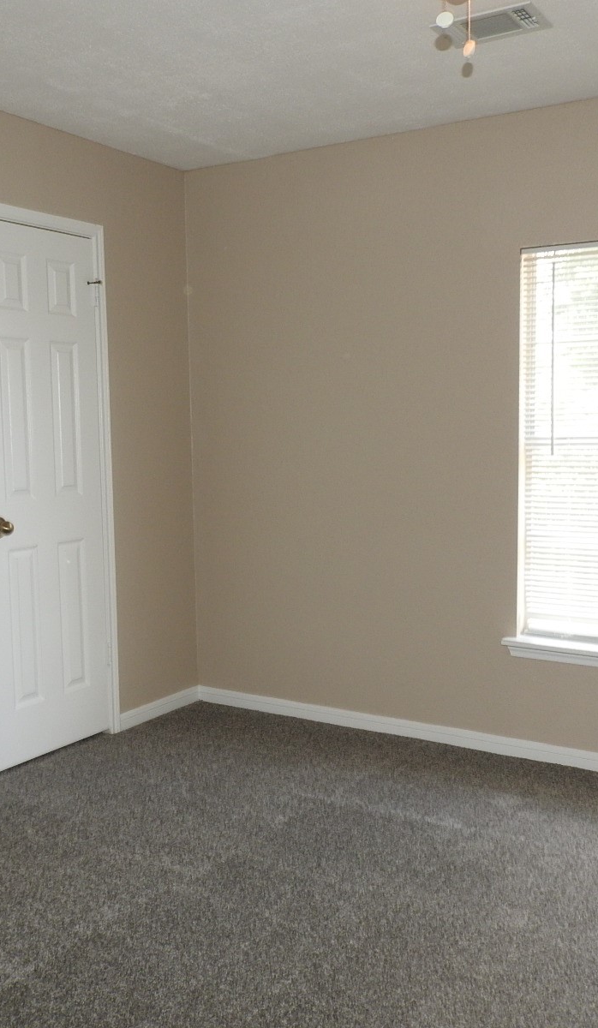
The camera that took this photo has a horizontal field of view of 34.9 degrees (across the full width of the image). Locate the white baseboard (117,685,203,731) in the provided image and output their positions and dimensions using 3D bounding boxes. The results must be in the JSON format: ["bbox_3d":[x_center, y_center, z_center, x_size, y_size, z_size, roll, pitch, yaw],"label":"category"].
[{"bbox_3d":[-0.622,0.876,4.307,0.015,0.074,0.540,3,6,32],"label":"white baseboard"}]

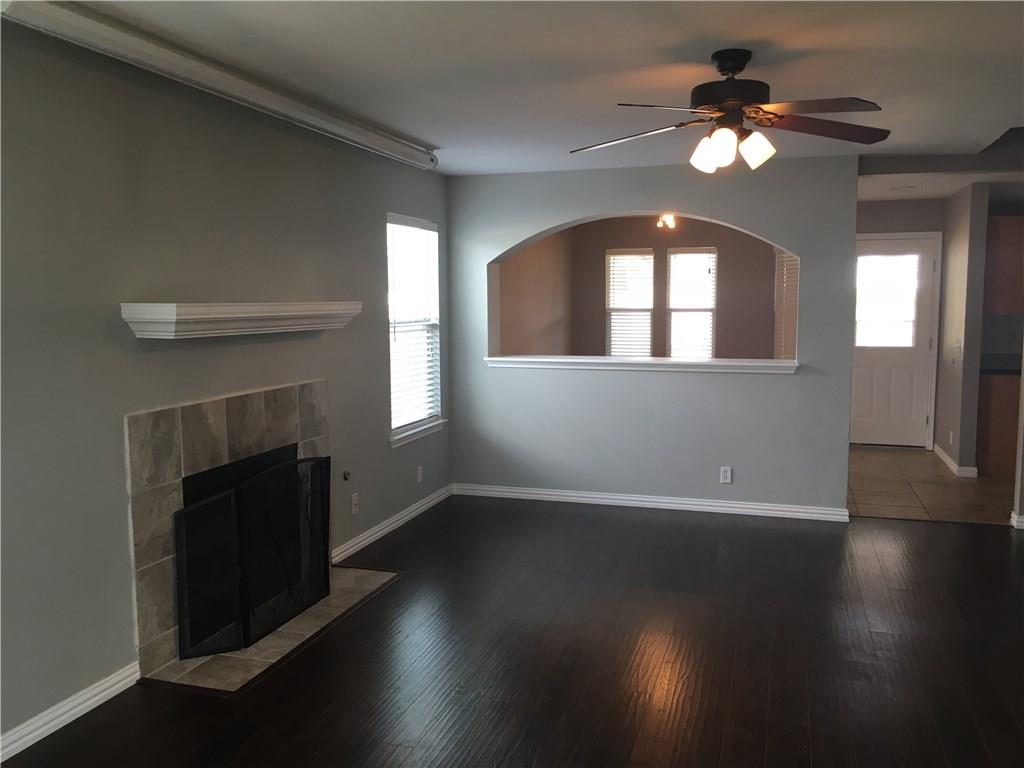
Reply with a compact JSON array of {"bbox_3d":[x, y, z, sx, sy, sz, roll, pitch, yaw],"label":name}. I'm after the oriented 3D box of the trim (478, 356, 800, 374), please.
[{"bbox_3d":[0.911,-0.146,6.279,2.244,0.070,0.330,1,6,17],"label":"trim"}]

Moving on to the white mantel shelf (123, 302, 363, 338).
[{"bbox_3d":[-1.158,-0.310,3.987,0.255,0.133,1.504,1,6,17],"label":"white mantel shelf"}]

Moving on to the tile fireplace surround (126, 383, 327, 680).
[{"bbox_3d":[-1.272,0.582,4.132,0.025,1.066,1.549,1,6,17],"label":"tile fireplace surround"}]

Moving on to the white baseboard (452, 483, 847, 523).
[{"bbox_3d":[0.908,0.852,6.234,2.887,0.085,0.016,1,6,17],"label":"white baseboard"}]

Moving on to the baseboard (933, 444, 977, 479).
[{"bbox_3d":[4.002,0.682,7.763,0.165,0.085,1.290,1,6,17],"label":"baseboard"}]

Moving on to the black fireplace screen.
[{"bbox_3d":[-1.147,0.741,4.076,0.210,0.758,1.082,1,6,17],"label":"black fireplace screen"}]

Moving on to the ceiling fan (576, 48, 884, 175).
[{"bbox_3d":[0.818,-1.023,3.252,1.300,0.445,1.300,1,6,17],"label":"ceiling fan"}]

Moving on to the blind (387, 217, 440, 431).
[{"bbox_3d":[-0.720,-0.416,5.984,0.062,1.423,0.840,1,6,17],"label":"blind"}]

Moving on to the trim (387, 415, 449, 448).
[{"bbox_3d":[-0.672,0.345,6.046,0.113,0.082,1.000,1,6,17],"label":"trim"}]

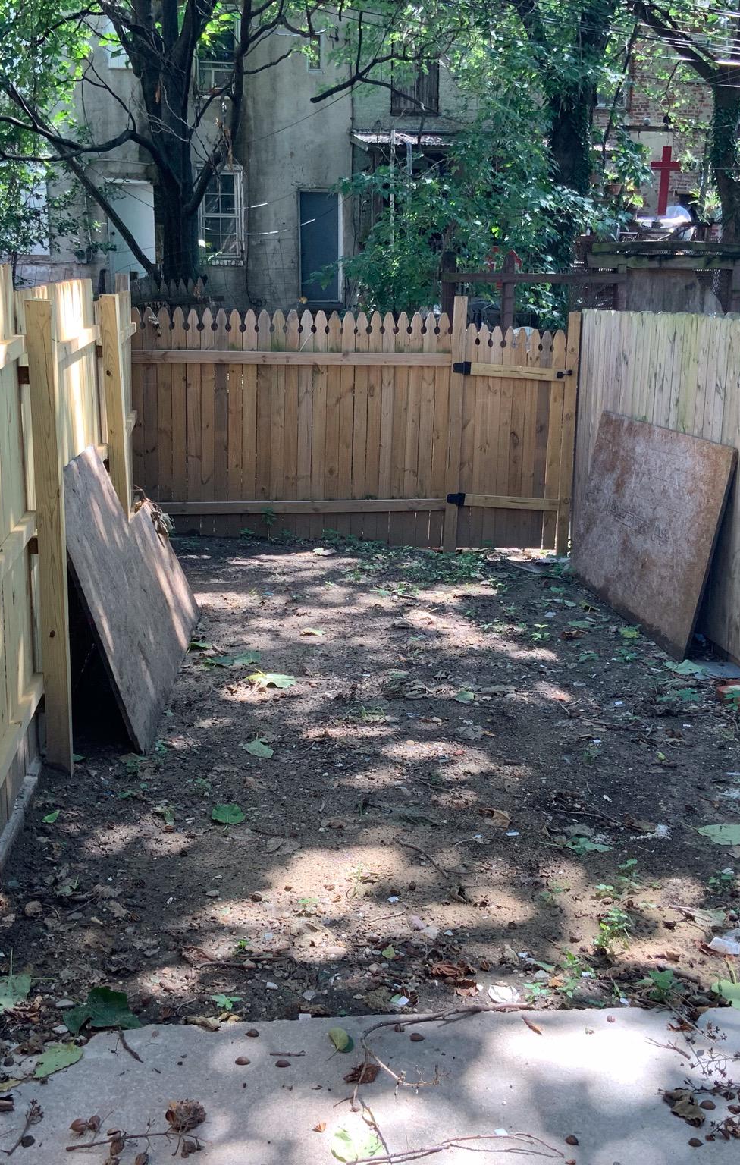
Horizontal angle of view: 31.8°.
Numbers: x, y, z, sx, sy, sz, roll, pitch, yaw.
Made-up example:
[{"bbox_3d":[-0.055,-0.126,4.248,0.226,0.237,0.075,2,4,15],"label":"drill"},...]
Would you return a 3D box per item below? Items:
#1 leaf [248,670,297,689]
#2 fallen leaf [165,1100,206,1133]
[{"bbox_3d":[-0.451,0.453,6.046,0.220,0.050,0.190,1,12,0],"label":"leaf"},{"bbox_3d":[-0.418,1.213,2.953,0.090,0.045,0.080,0,12,-6],"label":"fallen leaf"}]

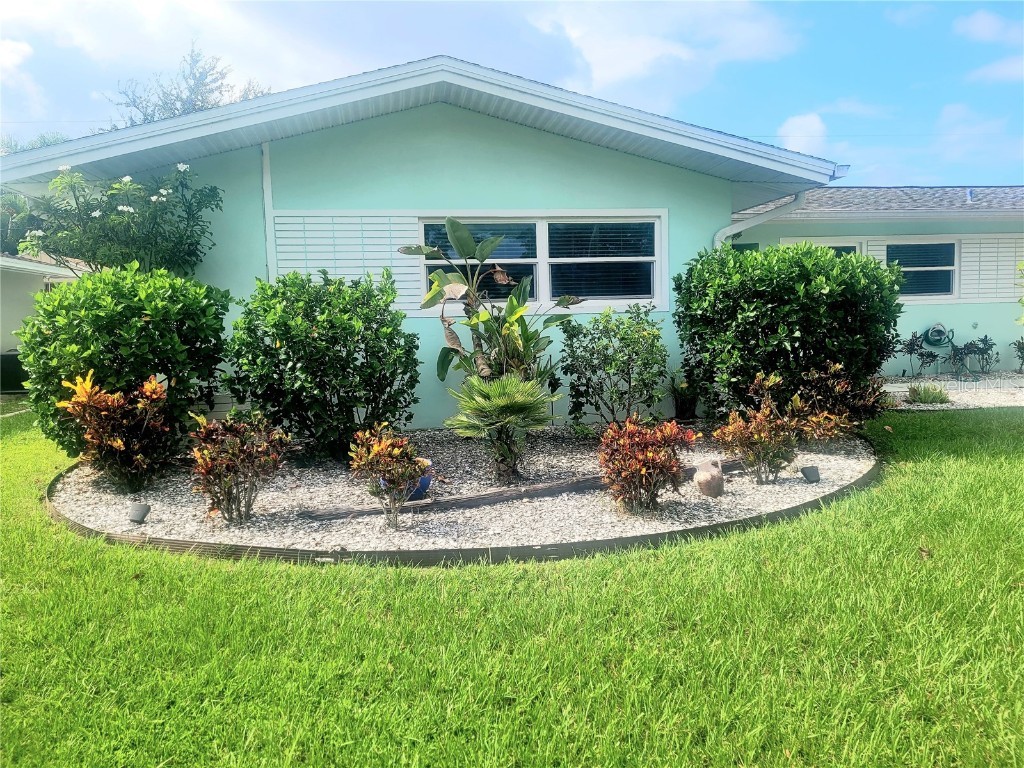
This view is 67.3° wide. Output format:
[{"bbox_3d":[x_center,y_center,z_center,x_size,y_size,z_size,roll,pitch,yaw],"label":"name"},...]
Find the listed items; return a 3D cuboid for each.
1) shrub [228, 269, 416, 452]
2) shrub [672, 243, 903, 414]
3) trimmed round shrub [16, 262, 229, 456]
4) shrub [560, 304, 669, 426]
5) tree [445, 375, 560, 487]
[{"bbox_3d":[-1.873,-0.193,7.600,1.898,1.858,1.800,-2,5,-9],"label":"shrub"},{"bbox_3d":[3.045,-0.558,8.500,2.491,2.011,2.000,-2,5,-9],"label":"shrub"},{"bbox_3d":[-3.748,-0.212,7.400,1.999,1.915,1.850,-2,5,-9],"label":"trimmed round shrub"},{"bbox_3d":[1.159,-0.198,8.700,1.197,1.403,1.100,-2,5,-9],"label":"shrub"},{"bbox_3d":[-0.079,0.366,6.400,0.946,0.890,0.900,-2,5,-9],"label":"tree"}]

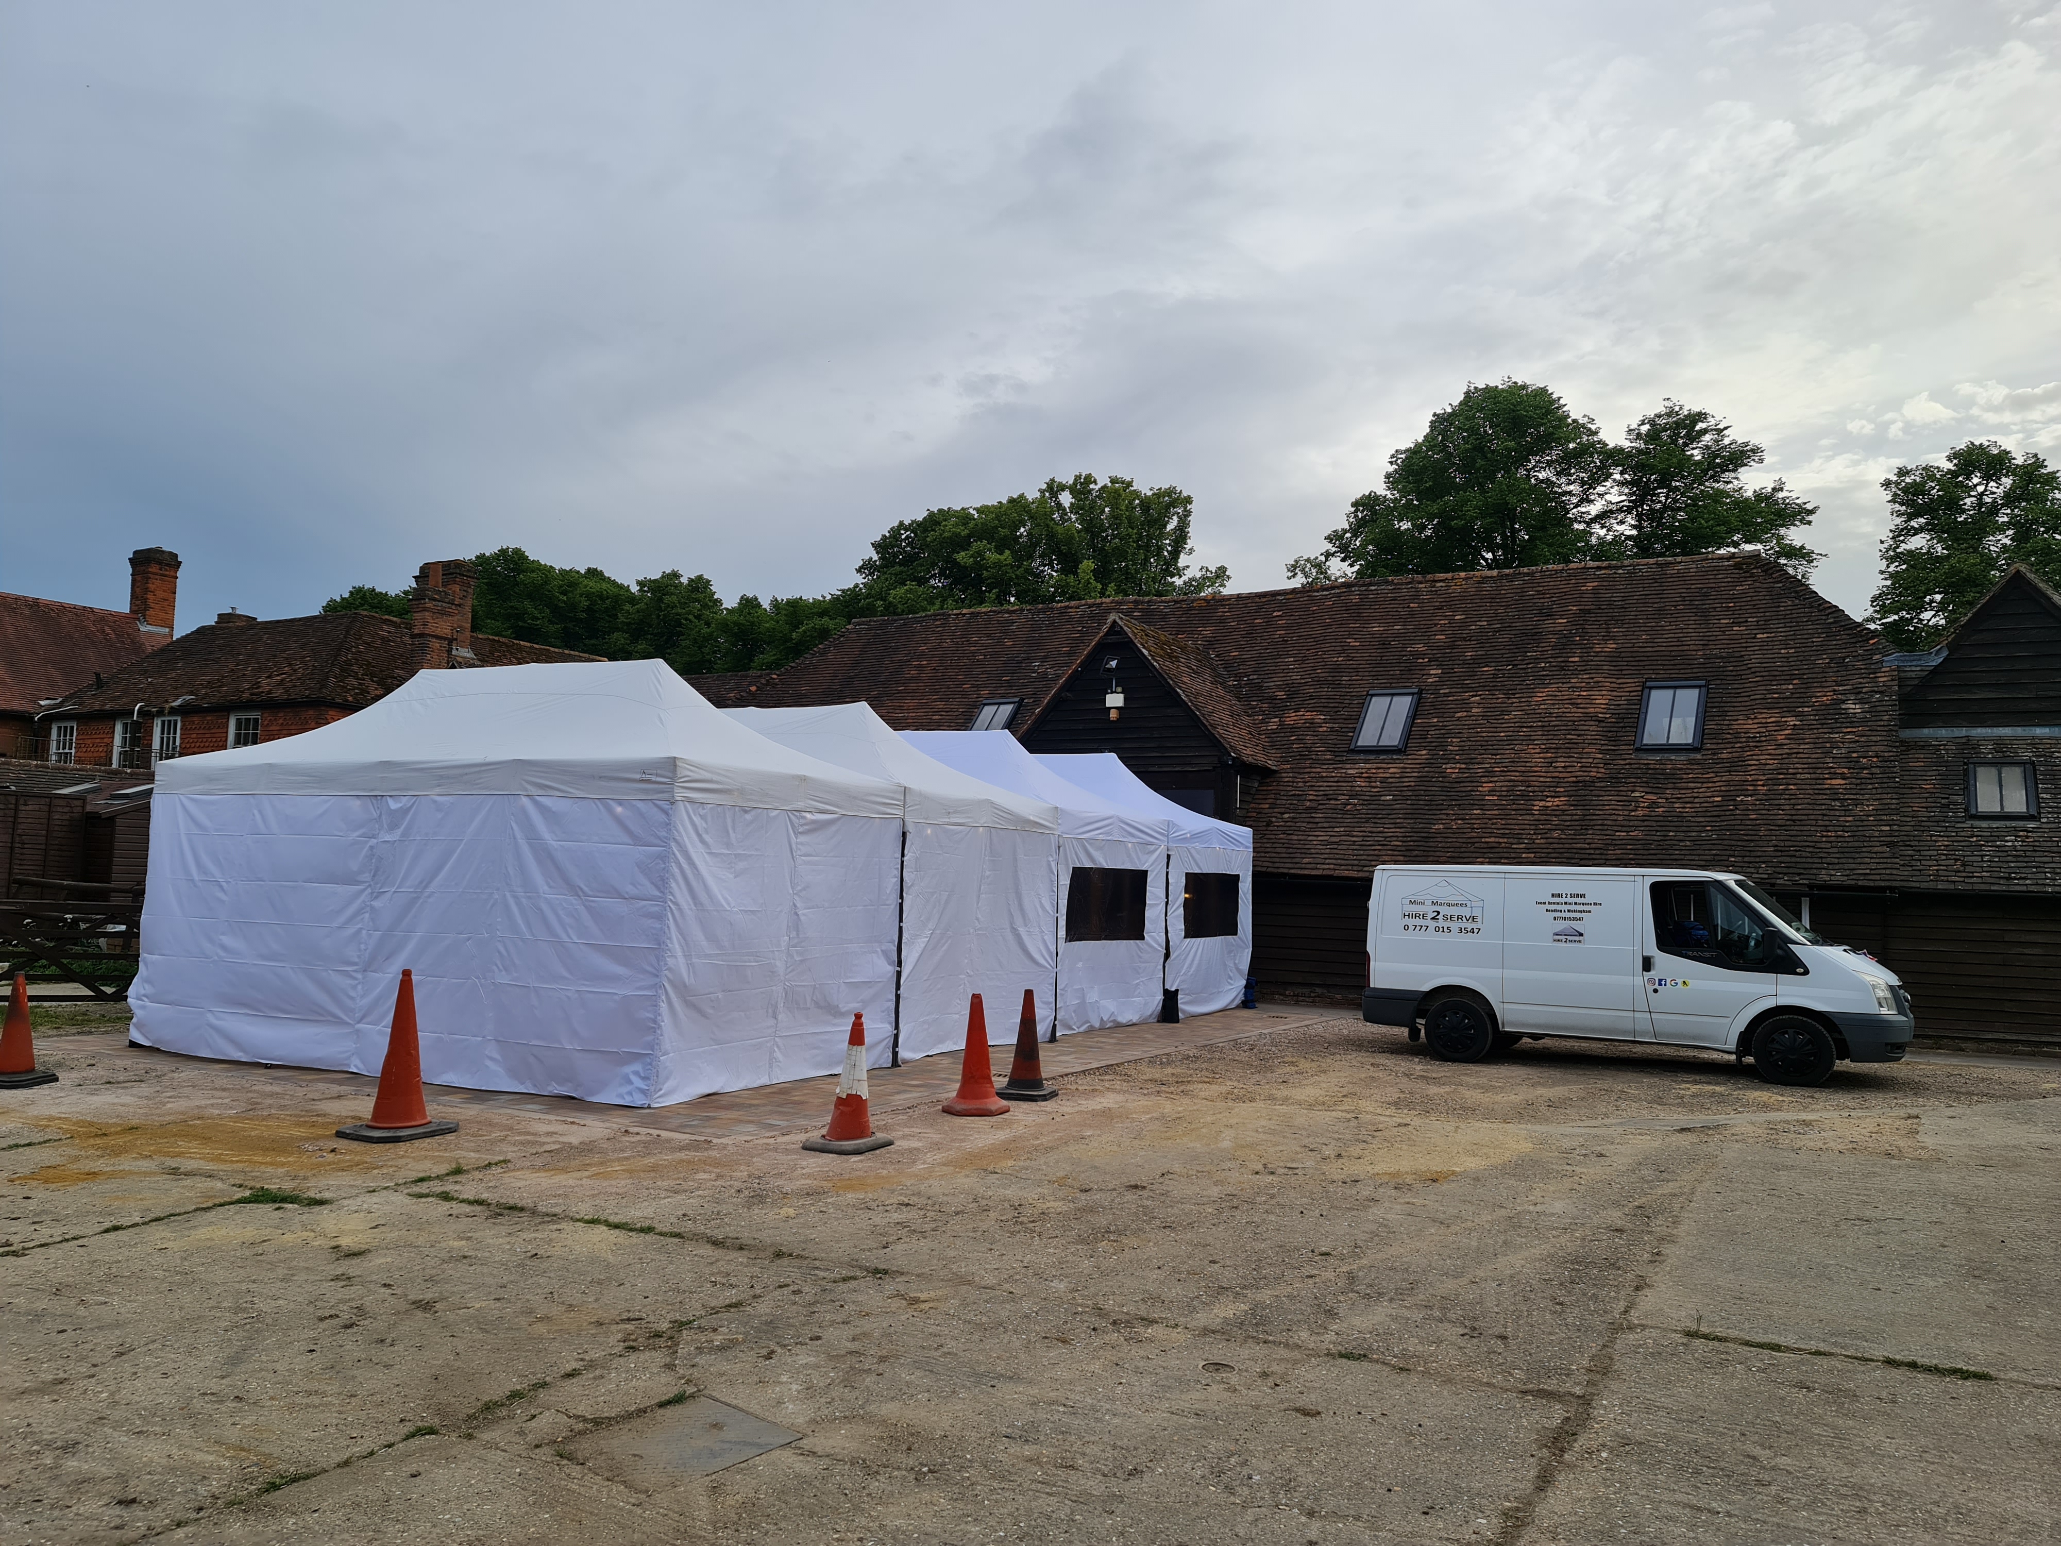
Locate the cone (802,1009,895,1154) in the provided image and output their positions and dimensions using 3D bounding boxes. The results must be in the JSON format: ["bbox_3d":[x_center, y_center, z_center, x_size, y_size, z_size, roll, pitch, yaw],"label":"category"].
[{"bbox_3d":[-1.063,1.818,8.842,0.420,0.780,0.420,-2,-6,37],"label":"cone"}]

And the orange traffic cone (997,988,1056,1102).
[{"bbox_3d":[-0.009,2.032,11.230,0.400,0.785,0.400,0,-5,15],"label":"orange traffic cone"}]

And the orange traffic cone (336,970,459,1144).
[{"bbox_3d":[-3.847,1.699,9.106,0.560,0.985,0.560,-3,-6,45],"label":"orange traffic cone"}]

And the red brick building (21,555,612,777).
[{"bbox_3d":[-16.838,-0.260,38.036,10.529,8.900,10.500,-1,-5,28],"label":"red brick building"}]

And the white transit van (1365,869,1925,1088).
[{"bbox_3d":[5.905,1.893,14.630,4.860,1.970,2.060,-1,-5,31],"label":"white transit van"}]

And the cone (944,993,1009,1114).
[{"bbox_3d":[-0.378,1.956,10.423,0.460,0.790,0.420,2,-5,-2],"label":"cone"}]

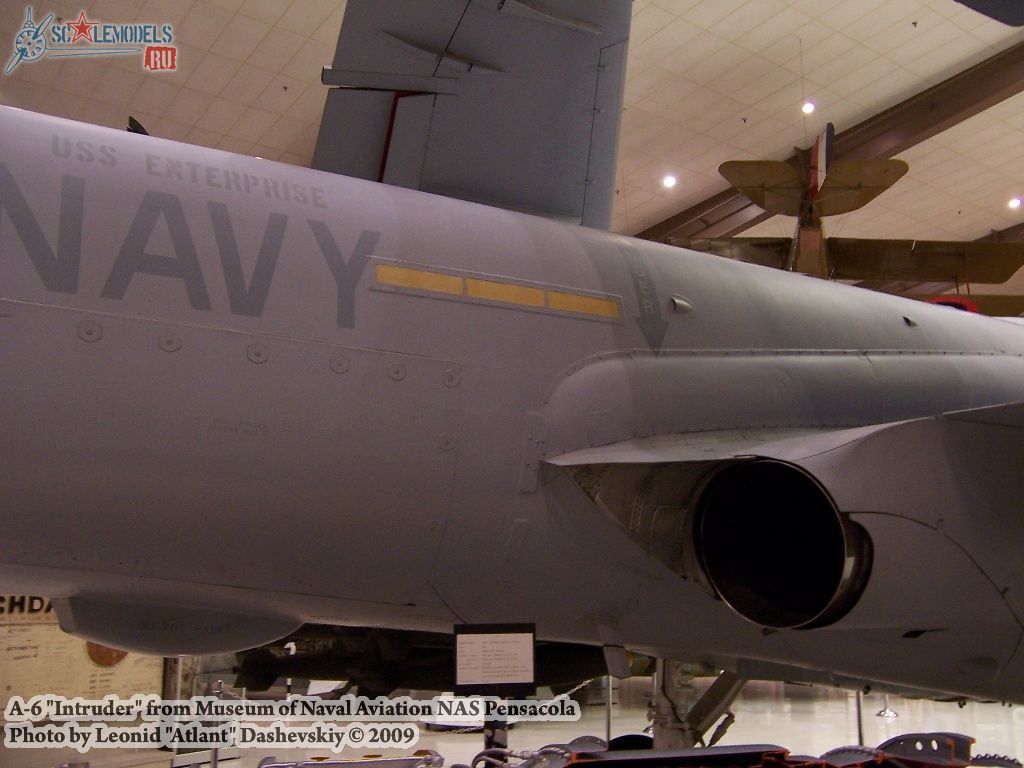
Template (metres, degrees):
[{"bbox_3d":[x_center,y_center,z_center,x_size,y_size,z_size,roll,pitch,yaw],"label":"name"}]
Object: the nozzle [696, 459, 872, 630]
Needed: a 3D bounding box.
[{"bbox_3d":[0.987,0.537,3.385,0.360,0.570,0.570,1,-8,-43],"label":"nozzle"}]

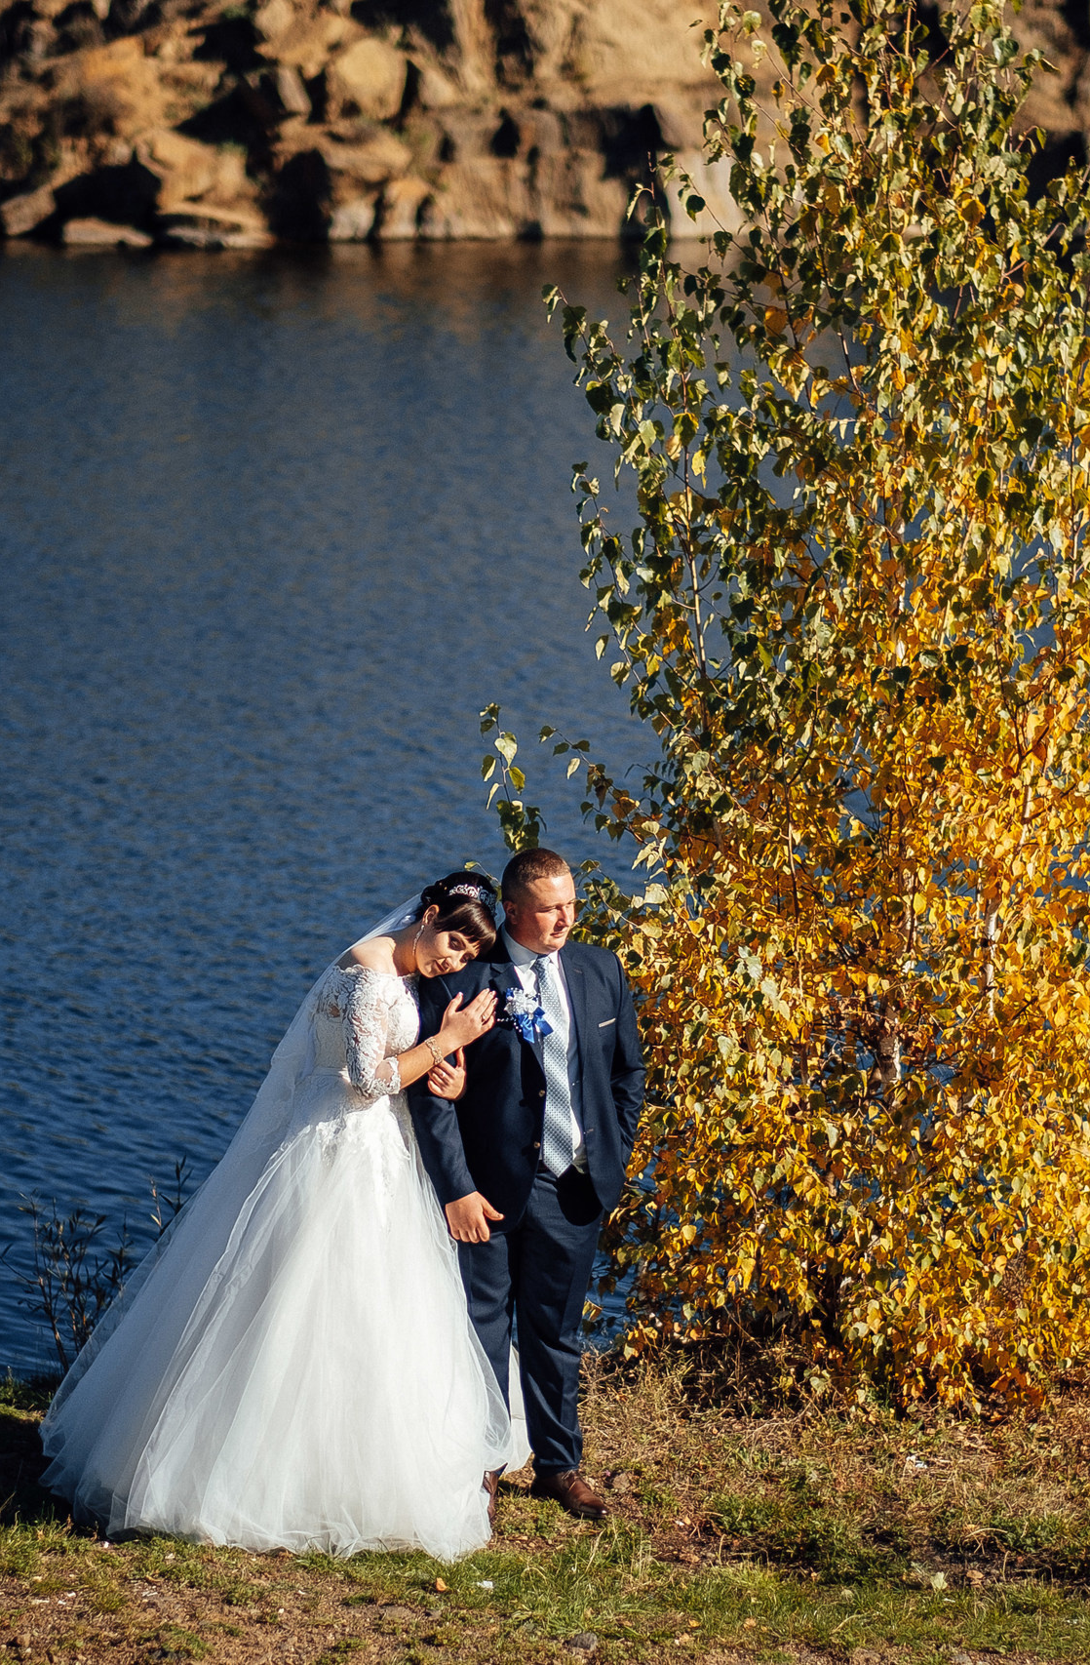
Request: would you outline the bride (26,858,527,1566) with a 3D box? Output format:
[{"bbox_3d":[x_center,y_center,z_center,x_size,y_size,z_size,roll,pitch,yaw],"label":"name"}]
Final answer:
[{"bbox_3d":[-0.698,0.942,15.349,1.150,1.670,1.300,-10,15,-41],"label":"bride"}]

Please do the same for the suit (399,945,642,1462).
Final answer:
[{"bbox_3d":[-0.034,0.994,15.289,0.600,1.490,0.370,-5,12,-25],"label":"suit"}]

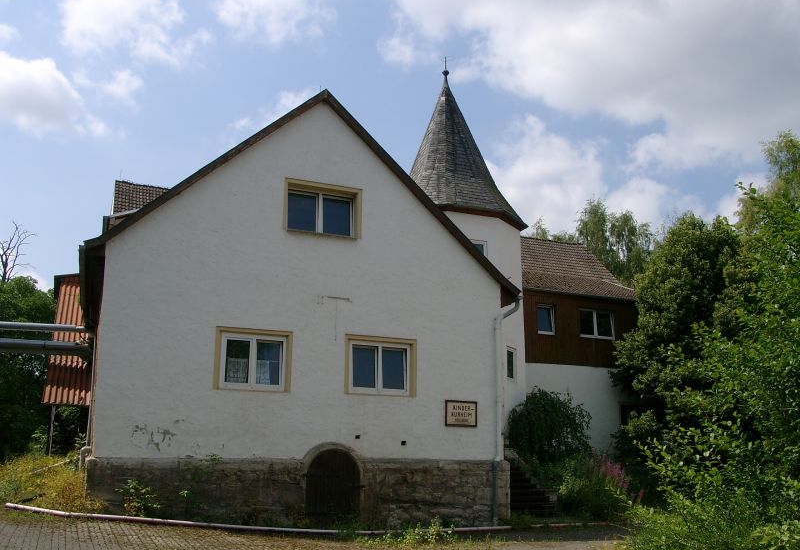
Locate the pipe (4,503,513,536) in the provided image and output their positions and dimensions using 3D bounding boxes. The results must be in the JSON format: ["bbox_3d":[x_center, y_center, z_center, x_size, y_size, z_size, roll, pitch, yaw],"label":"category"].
[{"bbox_3d":[-2.353,5.162,16.551,10.900,0.550,0.600,5,-14,-17],"label":"pipe"}]

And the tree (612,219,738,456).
[{"bbox_3d":[7.859,2.079,22.487,3.700,7.962,3.700,6,-14,-24],"label":"tree"}]

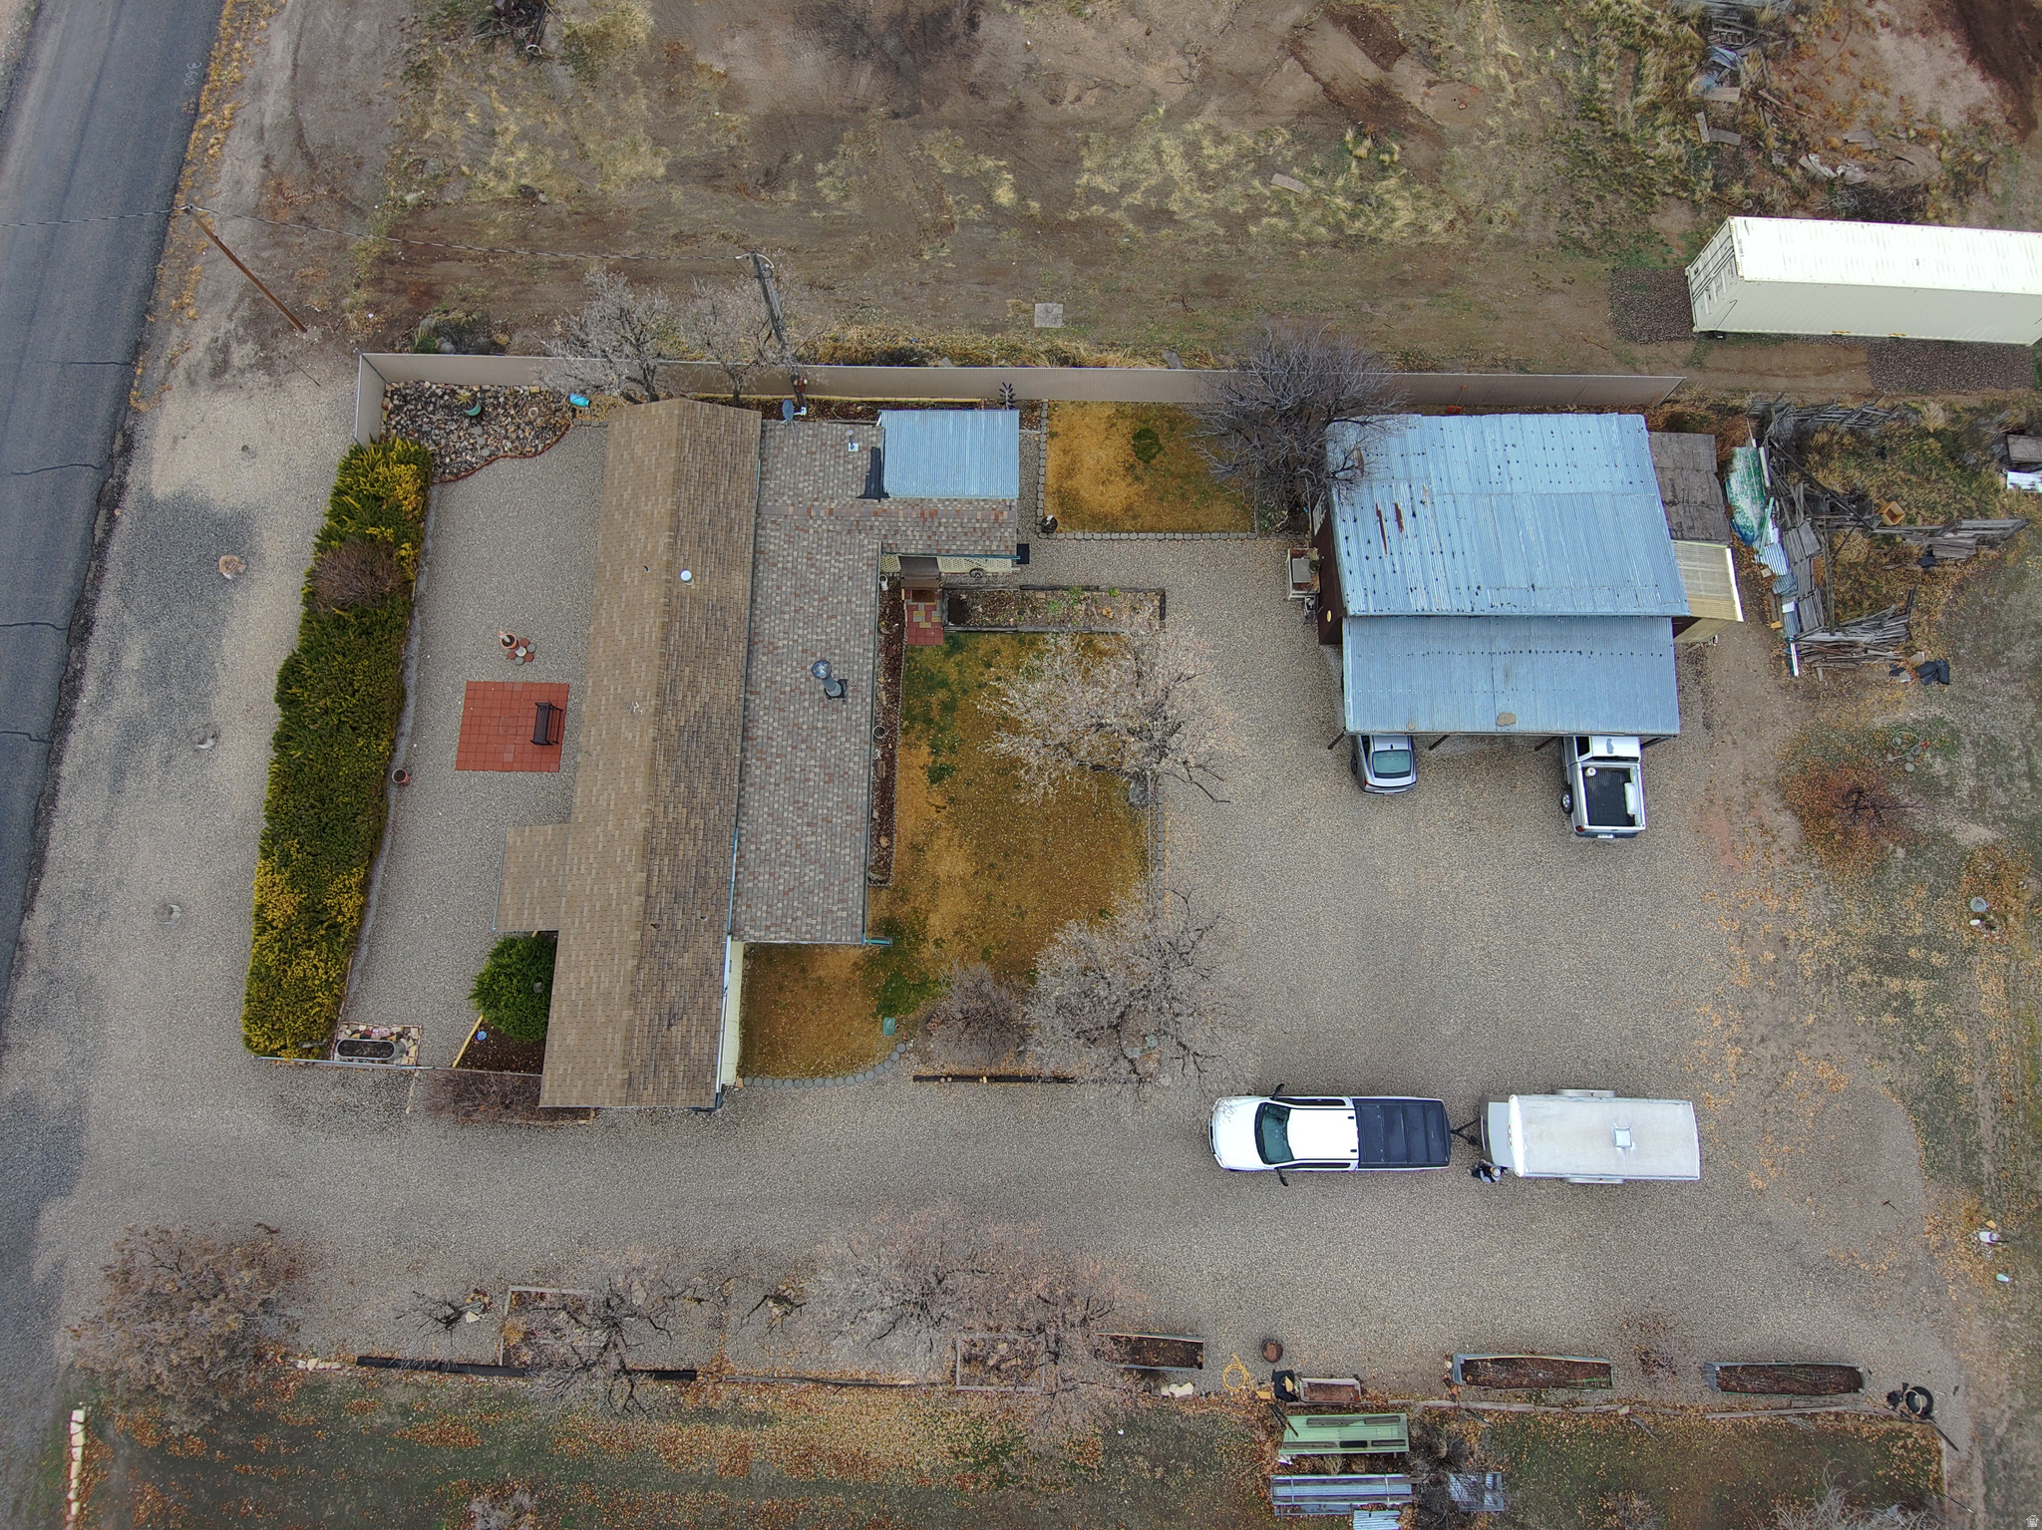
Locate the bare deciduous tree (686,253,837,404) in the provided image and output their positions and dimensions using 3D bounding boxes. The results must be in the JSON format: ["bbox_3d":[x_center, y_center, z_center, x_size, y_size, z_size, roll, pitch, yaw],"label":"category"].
[{"bbox_3d":[-8.539,-14.007,40.672,4.600,4.600,4.300,0,75,-1],"label":"bare deciduous tree"}]

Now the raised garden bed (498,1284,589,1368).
[{"bbox_3d":[-13.448,16.104,35.335,2.500,0.320,2.200,3,76,0],"label":"raised garden bed"}]

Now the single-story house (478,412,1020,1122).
[{"bbox_3d":[-7.595,-0.620,37.517,14.950,4.000,21.250,0,75,-1],"label":"single-story house"}]

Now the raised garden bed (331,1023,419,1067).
[{"bbox_3d":[-19.218,8.284,36.710,2.540,0.600,1.300,4,75,0],"label":"raised garden bed"}]

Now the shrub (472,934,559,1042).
[{"bbox_3d":[-14.642,6.593,36.575,2.970,2.400,3.150,0,76,-1],"label":"shrub"}]

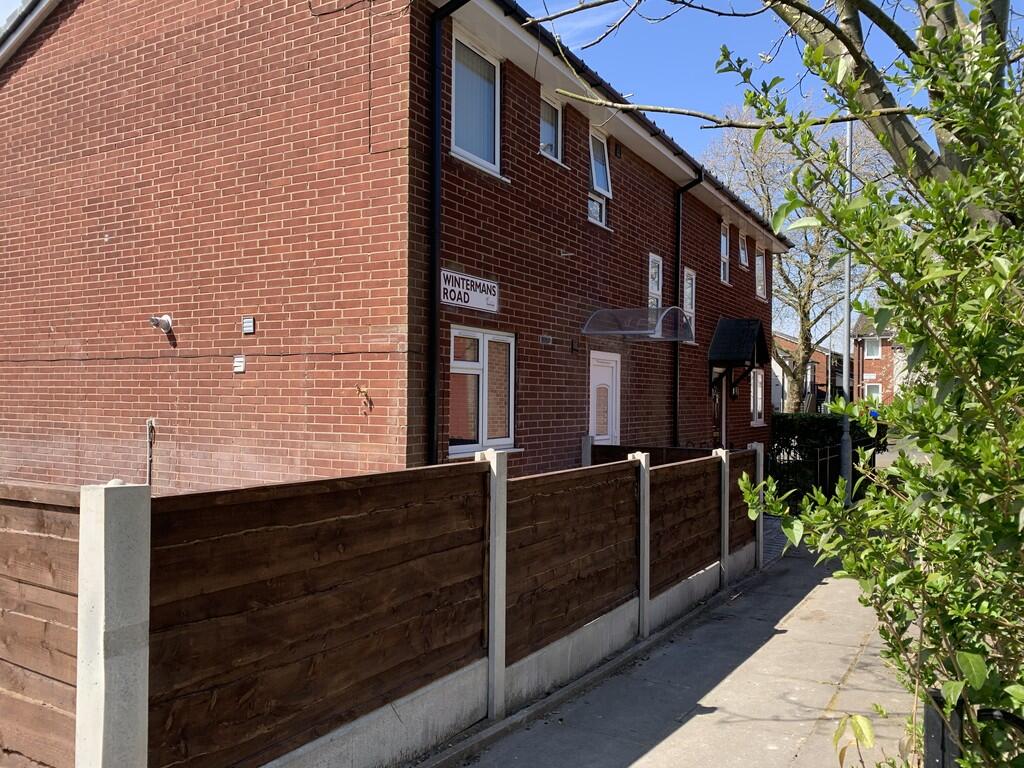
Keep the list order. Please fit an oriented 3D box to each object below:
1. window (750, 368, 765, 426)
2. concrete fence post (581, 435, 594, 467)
[{"bbox_3d":[5.165,0.315,16.281,0.080,1.165,1.260,0,-1,31],"label":"window"},{"bbox_3d":[0.870,1.225,8.857,0.105,1.240,0.110,0,-1,31],"label":"concrete fence post"}]

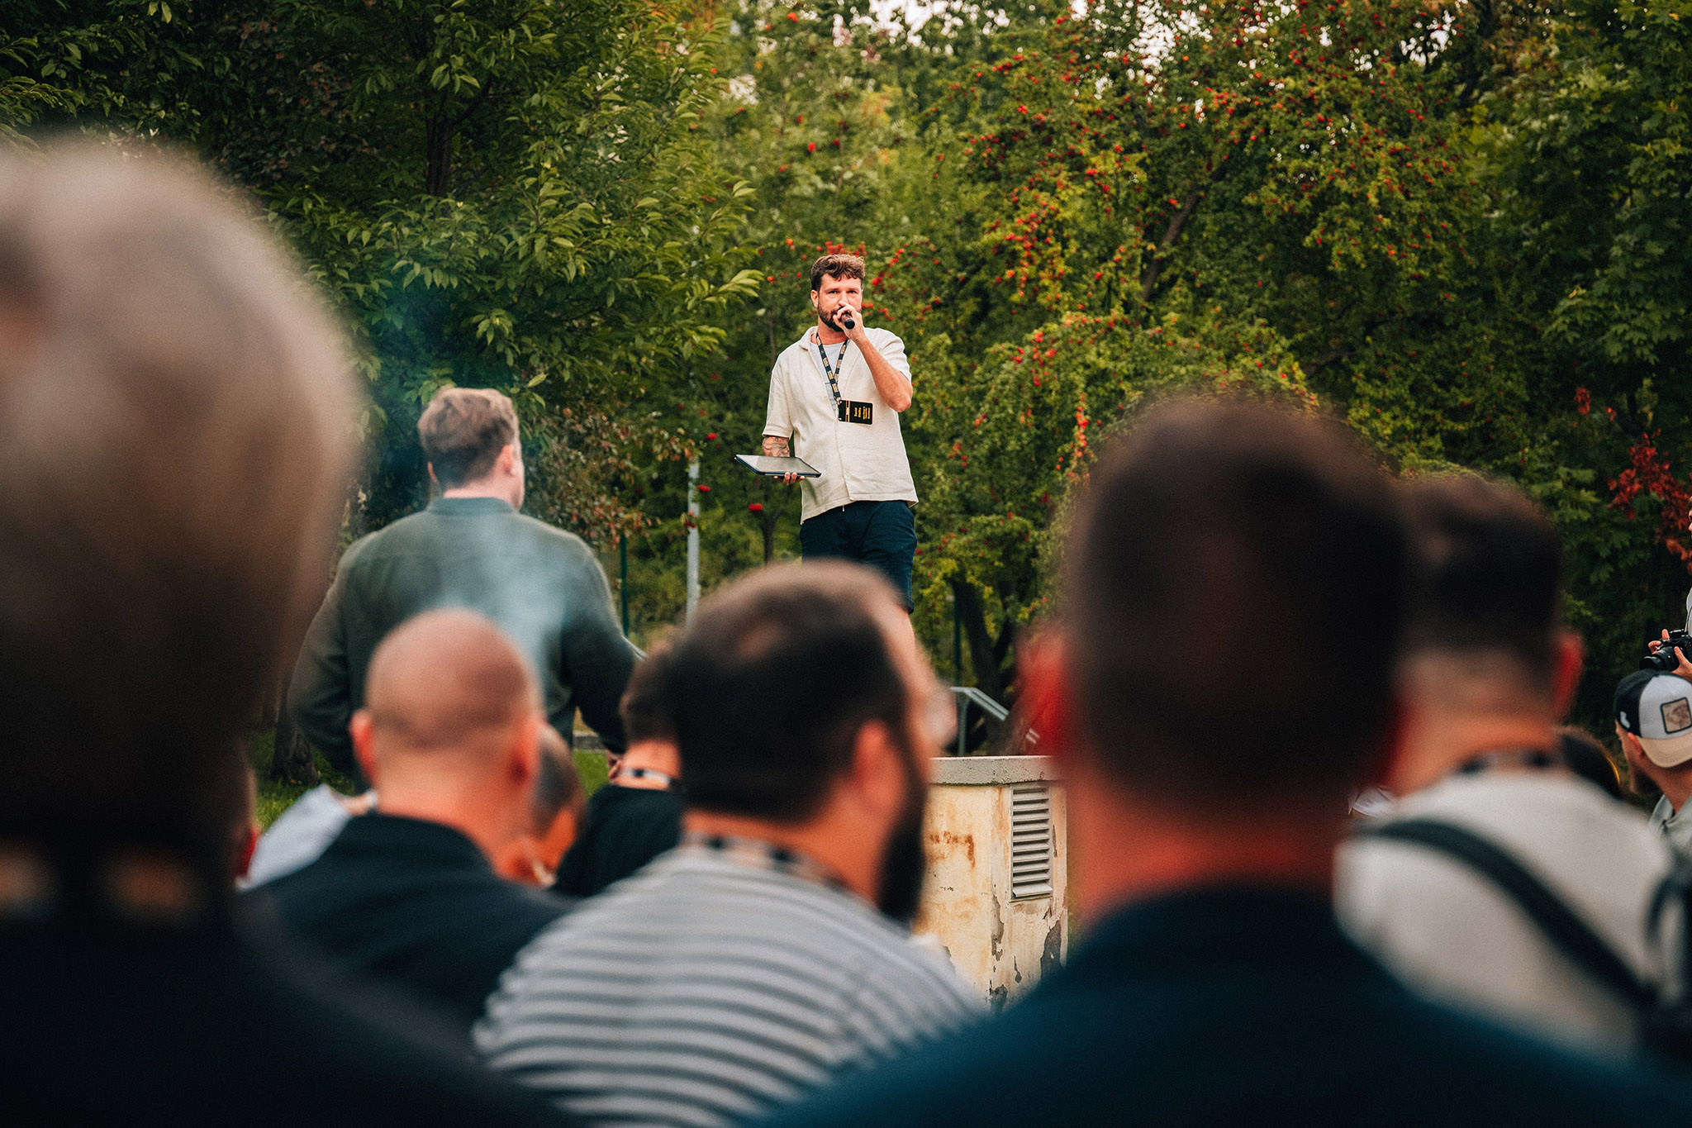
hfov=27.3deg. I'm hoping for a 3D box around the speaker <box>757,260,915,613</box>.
[{"bbox_3d":[0.000,-0.200,12.250,0.620,1.810,0.460,0,-2,-2],"label":"speaker"}]

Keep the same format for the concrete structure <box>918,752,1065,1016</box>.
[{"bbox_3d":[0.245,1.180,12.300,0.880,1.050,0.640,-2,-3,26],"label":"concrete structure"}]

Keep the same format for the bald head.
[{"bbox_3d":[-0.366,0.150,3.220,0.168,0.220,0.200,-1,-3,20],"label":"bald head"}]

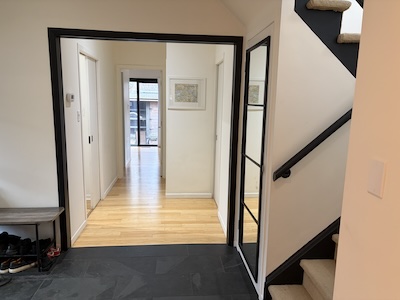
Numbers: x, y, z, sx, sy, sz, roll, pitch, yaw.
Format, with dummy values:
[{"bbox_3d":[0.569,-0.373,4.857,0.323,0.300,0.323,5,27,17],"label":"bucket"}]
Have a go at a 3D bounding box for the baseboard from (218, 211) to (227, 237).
[{"bbox_3d":[0.279,0.900,3.632,0.014,0.075,0.720,0,9,-5],"label":"baseboard"}]

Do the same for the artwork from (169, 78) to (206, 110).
[{"bbox_3d":[-0.187,-0.839,4.426,0.547,0.450,0.025,0,9,-5],"label":"artwork"}]

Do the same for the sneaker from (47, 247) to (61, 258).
[{"bbox_3d":[-1.415,0.984,2.911,0.080,0.070,0.160,5,10,20],"label":"sneaker"}]

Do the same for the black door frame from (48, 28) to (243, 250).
[{"bbox_3d":[-0.500,-0.039,2.959,1.755,2.112,0.110,0,9,-5],"label":"black door frame"}]

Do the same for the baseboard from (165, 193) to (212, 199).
[{"bbox_3d":[-0.166,0.715,4.698,0.713,0.082,0.014,0,9,-5],"label":"baseboard"}]

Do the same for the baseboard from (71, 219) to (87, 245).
[{"bbox_3d":[-1.356,0.912,3.350,0.014,0.075,0.547,0,9,-5],"label":"baseboard"}]

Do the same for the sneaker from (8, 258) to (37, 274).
[{"bbox_3d":[-1.578,1.002,2.687,0.100,0.100,0.270,8,11,35],"label":"sneaker"}]

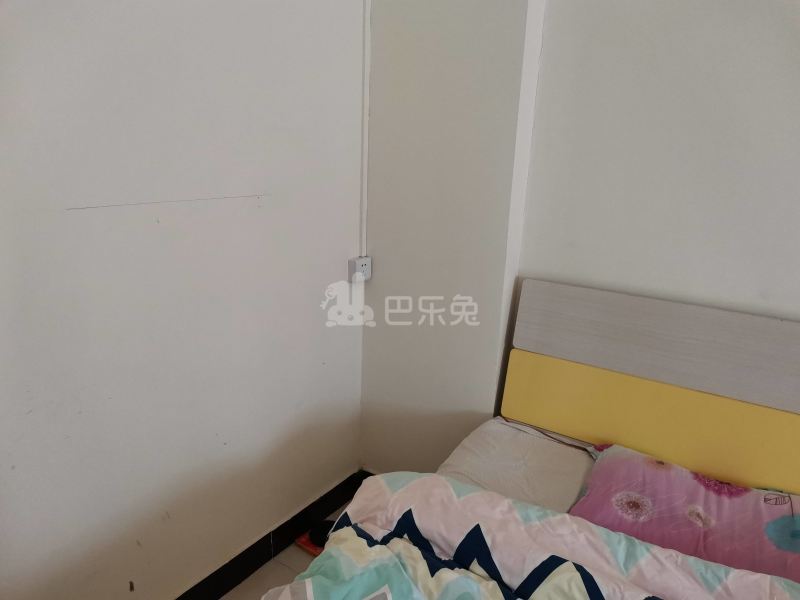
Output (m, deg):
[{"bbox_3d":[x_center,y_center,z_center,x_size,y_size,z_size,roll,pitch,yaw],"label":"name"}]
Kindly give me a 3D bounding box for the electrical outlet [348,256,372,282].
[{"bbox_3d":[-0.139,-0.106,2.096,0.036,0.087,0.087,12,18,32],"label":"electrical outlet"}]

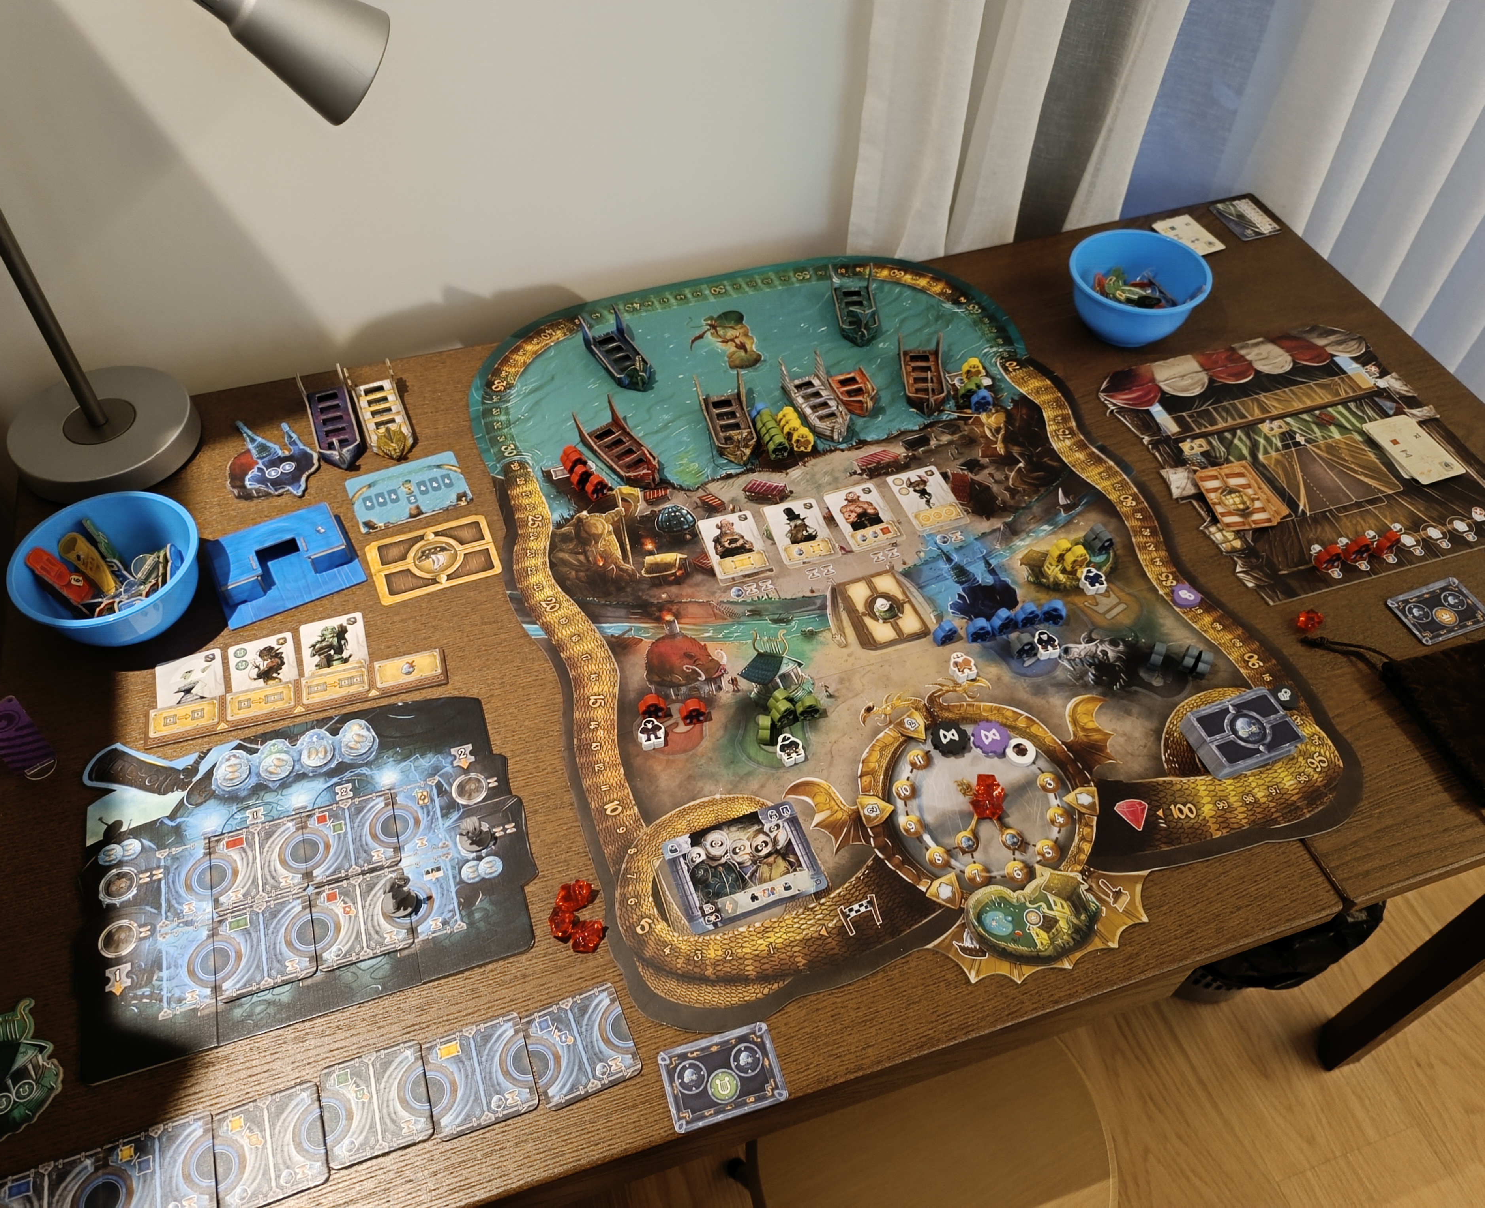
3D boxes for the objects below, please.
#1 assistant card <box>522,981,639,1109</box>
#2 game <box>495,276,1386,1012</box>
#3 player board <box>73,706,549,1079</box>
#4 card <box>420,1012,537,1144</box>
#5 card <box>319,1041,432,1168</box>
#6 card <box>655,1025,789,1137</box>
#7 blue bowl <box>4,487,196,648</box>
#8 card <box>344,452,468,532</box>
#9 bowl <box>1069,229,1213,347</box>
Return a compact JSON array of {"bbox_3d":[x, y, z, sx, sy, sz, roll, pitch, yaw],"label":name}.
[{"bbox_3d":[-0.087,0.240,0.609,0.053,0.002,0.052,-17,54,-14],"label":"assistant card"},{"bbox_3d":[0.079,-0.052,0.839,0.500,0.005,0.685,-14,54,-12],"label":"game"},{"bbox_3d":[-0.276,0.151,0.706,0.270,0.003,0.226,-14,53,-12],"label":"player board"},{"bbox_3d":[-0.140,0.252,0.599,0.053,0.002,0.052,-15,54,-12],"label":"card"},{"bbox_3d":[-0.193,0.262,0.590,0.053,0.002,0.052,-15,54,-12],"label":"card"},{"bbox_3d":[-0.010,0.254,0.600,0.061,0.002,0.042,-12,53,-11],"label":"card"},{"bbox_3d":[-0.422,-0.013,0.762,0.120,0.062,0.120,1,52,-1],"label":"blue bowl"},{"bbox_3d":[-0.257,-0.087,0.862,0.087,0.002,0.060,-19,55,-15],"label":"card"},{"bbox_3d":[0.340,-0.266,0.976,0.120,0.062,0.120,2,52,0],"label":"bowl"}]

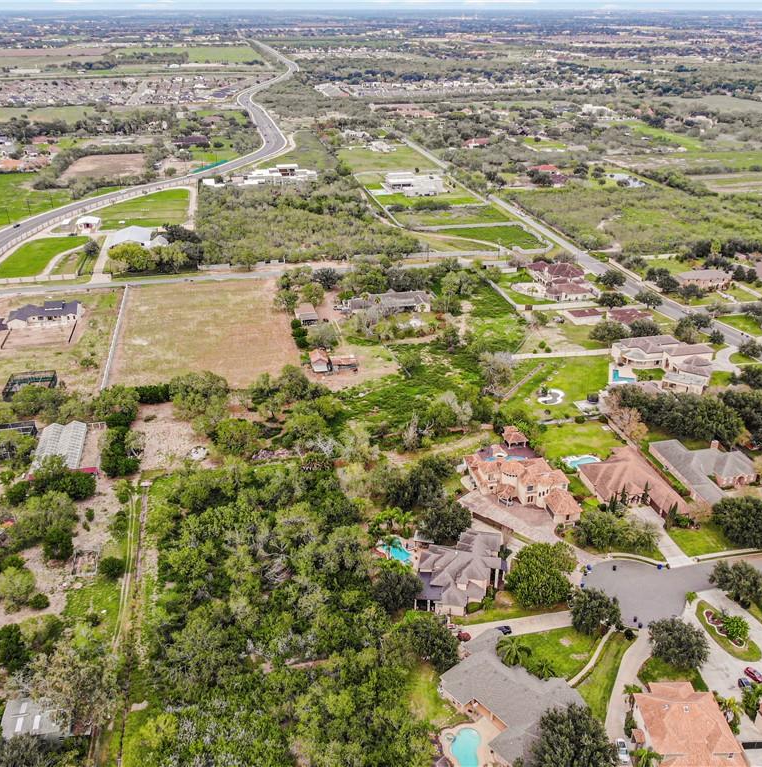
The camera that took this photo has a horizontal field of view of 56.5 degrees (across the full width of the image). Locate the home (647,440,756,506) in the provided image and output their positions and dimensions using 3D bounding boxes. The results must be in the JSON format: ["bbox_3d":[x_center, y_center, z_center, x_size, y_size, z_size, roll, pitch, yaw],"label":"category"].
[{"bbox_3d":[96.105,23.789,202.982,23.800,7.500,31.000,-5,28,-10],"label":"home"}]

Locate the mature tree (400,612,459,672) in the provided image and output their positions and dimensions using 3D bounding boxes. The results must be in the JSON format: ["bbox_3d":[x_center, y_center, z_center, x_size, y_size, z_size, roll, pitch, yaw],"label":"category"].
[{"bbox_3d":[9.787,53.088,144.982,12.000,10.000,12.000,0,28,0],"label":"mature tree"}]

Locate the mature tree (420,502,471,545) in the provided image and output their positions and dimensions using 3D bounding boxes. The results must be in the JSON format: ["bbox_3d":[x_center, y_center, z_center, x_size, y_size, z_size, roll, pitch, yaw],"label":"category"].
[{"bbox_3d":[16.087,35.556,178.132,12.700,9.800,12.700,0,28,0],"label":"mature tree"}]

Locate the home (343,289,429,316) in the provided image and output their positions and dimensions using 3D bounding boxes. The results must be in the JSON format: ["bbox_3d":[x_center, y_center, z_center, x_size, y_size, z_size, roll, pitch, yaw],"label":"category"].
[{"bbox_3d":[4.601,-37.787,319.598,38.000,6.200,19.500,-4,28,-7],"label":"home"}]

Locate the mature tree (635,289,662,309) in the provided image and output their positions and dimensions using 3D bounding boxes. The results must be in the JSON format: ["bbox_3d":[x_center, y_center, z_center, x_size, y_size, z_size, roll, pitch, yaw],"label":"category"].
[{"bbox_3d":[126.556,-39.867,336.133,11.500,9.000,11.500,0,28,0],"label":"mature tree"}]

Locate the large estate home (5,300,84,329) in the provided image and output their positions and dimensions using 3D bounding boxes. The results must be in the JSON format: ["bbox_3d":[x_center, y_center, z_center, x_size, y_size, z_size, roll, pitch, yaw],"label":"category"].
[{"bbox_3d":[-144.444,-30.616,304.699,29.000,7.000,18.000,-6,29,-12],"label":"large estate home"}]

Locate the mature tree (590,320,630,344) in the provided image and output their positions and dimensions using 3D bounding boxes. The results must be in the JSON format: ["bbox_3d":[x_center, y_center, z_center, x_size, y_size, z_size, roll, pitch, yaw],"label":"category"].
[{"bbox_3d":[96.800,-21.283,301.153,15.000,9.000,15.000,0,28,0],"label":"mature tree"}]

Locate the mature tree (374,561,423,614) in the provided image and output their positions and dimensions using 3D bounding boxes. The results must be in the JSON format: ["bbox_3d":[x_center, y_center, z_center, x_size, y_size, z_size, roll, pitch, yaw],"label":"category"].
[{"bbox_3d":[4.078,48.468,166.349,11.600,12.300,11.600,0,28,0],"label":"mature tree"}]

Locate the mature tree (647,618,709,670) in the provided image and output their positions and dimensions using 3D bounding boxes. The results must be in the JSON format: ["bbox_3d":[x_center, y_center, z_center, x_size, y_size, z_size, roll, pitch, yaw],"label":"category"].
[{"bbox_3d":[64.226,57.000,153.807,12.400,9.000,12.400,0,28,0],"label":"mature tree"}]

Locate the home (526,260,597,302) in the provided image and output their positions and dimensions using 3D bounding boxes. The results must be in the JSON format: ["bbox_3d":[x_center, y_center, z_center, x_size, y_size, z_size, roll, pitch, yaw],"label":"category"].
[{"bbox_3d":[85.852,-51.400,341.962,24.000,9.500,39.000,-4,28,-8],"label":"home"}]

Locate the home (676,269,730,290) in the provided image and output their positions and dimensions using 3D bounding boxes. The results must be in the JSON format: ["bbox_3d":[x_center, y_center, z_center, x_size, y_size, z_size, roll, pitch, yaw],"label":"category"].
[{"bbox_3d":[157.662,-50.806,342.725,27.500,8.000,13.500,-5,28,-10],"label":"home"}]

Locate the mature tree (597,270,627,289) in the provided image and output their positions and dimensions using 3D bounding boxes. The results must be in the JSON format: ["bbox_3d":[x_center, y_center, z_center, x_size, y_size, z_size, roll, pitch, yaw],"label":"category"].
[{"bbox_3d":[109.286,-48.519,337.178,12.200,9.000,12.200,0,28,0],"label":"mature tree"}]

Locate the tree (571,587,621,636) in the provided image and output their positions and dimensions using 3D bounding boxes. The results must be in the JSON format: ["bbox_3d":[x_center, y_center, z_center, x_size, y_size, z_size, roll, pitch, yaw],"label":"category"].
[{"bbox_3d":[48.705,52.138,160.828,10.800,11.000,10.800,0,28,0],"label":"tree"}]

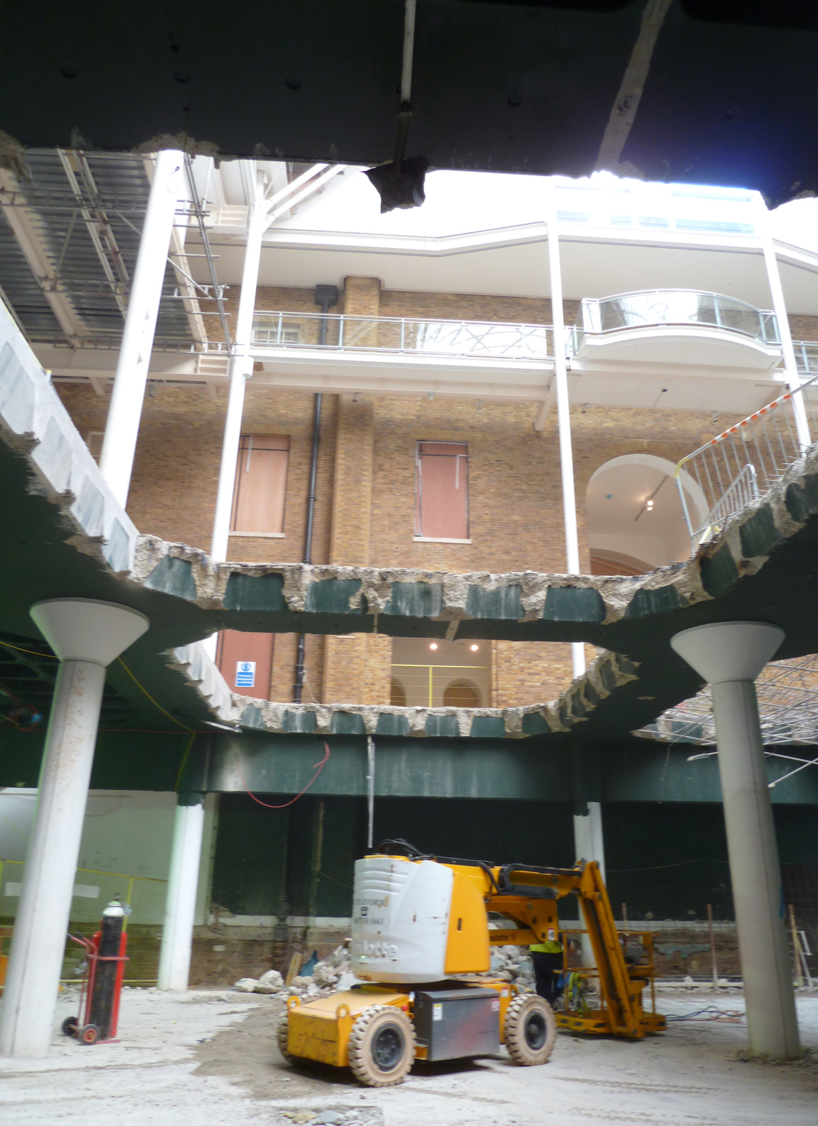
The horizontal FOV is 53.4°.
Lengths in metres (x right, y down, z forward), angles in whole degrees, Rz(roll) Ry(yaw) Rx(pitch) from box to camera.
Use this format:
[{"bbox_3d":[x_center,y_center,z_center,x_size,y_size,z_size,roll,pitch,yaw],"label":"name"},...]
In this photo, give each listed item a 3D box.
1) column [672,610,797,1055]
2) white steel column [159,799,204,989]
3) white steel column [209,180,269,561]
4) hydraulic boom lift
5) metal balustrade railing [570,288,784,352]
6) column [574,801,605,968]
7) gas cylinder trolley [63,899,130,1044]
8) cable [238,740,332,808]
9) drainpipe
[{"bbox_3d":[4.272,3.317,10.188,1.400,4.933,1.400,2,-22,-2],"label":"column"},{"bbox_3d":[-4.104,5.884,14.747,0.500,3.215,0.500,2,-22,-2],"label":"white steel column"},{"bbox_3d":[-3.946,-4.518,19.017,0.340,11.466,0.340,2,-22,-2],"label":"white steel column"},{"bbox_3d":[0.996,4.478,9.443,5.000,2.100,1.580,17,-26,-34],"label":"hydraulic boom lift"},{"bbox_3d":[6.499,-5.705,19.467,4.850,1.100,1.200,2,-22,-2],"label":"metal balustrade railing"},{"bbox_3d":[3.431,6.134,15.081,0.500,3.285,0.500,2,-22,-2],"label":"column"},{"bbox_3d":[-3.762,4.787,9.622,0.600,1.480,0.640,18,-27,-36],"label":"gas cylinder trolley"},{"bbox_3d":[-2.375,3.952,15.198,1.804,1.233,0.200,2,-22,-2],"label":"cable"},{"bbox_3d":[-2.492,-2.401,21.172,0.600,12.151,0.450,2,-22,-2],"label":"drainpipe"}]

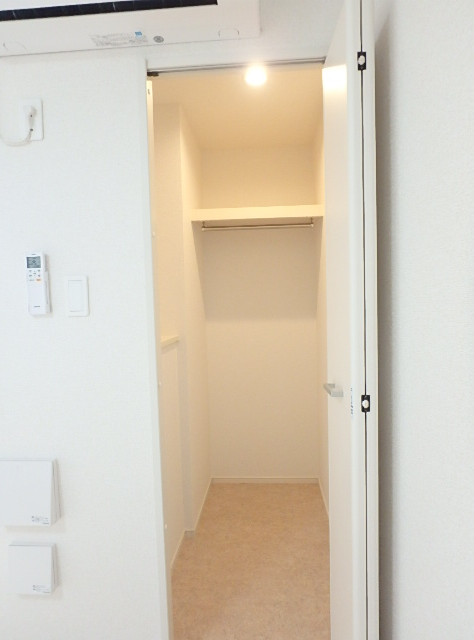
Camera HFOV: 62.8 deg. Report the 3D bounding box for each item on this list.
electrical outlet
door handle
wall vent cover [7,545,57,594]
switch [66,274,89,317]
[{"bbox_3d":[-0.590,-0.574,1.113,0.071,0.120,0.013,-1,4,4],"label":"electrical outlet"},{"bbox_3d":[0.240,0.175,0.967,0.029,0.013,0.097,-2,4,2],"label":"door handle"},{"bbox_3d":[-0.630,0.761,1.190,0.140,0.140,0.034,-1,4,4],"label":"wall vent cover"},{"bbox_3d":[-0.468,-0.071,1.137,0.070,0.120,0.011,-1,4,4],"label":"switch"}]

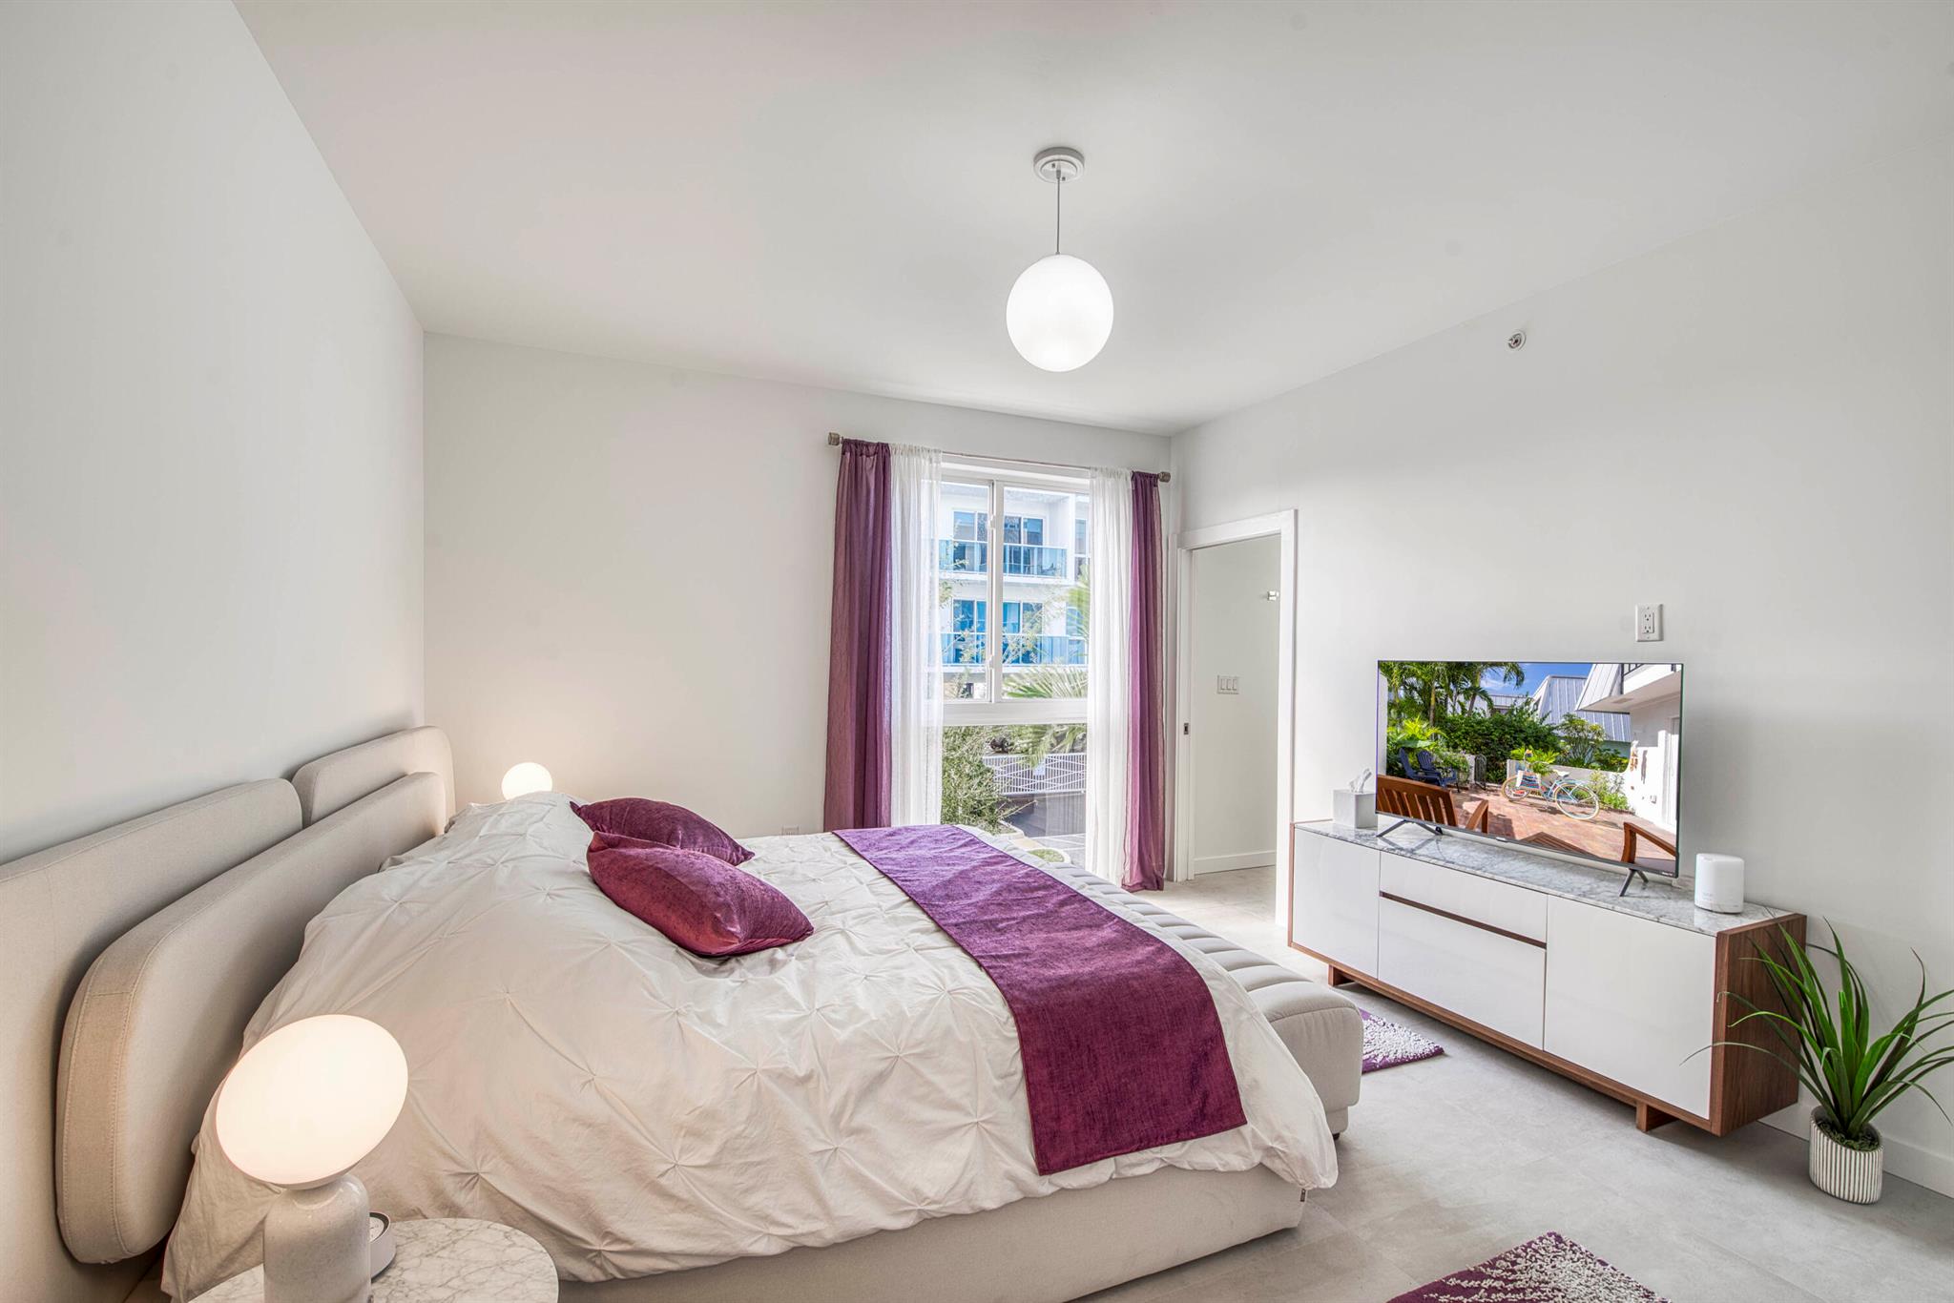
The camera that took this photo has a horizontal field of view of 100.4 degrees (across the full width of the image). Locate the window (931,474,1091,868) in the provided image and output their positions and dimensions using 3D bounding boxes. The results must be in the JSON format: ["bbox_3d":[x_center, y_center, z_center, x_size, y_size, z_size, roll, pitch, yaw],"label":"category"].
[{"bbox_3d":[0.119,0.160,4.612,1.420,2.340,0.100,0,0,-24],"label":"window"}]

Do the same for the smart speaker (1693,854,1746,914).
[{"bbox_3d":[2.203,0.686,2.415,0.113,0.151,0.113,0,0,-24],"label":"smart speaker"}]

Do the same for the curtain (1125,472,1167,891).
[{"bbox_3d":[1.000,0.175,4.846,0.290,2.460,0.120,0,0,-24],"label":"curtain"}]

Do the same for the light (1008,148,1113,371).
[{"bbox_3d":[0.230,-1.065,2.254,0.297,0.570,0.297,0,0,0],"label":"light"}]

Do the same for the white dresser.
[{"bbox_3d":[1.886,1.086,2.973,0.425,0.650,1.530,0,0,-24],"label":"white dresser"}]

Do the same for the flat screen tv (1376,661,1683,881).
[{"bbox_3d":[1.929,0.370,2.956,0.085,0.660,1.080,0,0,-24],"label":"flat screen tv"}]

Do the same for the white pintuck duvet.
[{"bbox_3d":[-0.559,0.900,2.521,2.160,0.730,2.260,0,0,-24],"label":"white pintuck duvet"}]

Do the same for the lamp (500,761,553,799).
[{"bbox_3d":[-1.830,0.662,3.323,0.184,0.410,0.184,0,0,-24],"label":"lamp"}]

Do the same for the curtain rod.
[{"bbox_3d":[0.217,-1.050,4.508,2.090,0.055,0.075,0,0,-24],"label":"curtain rod"}]

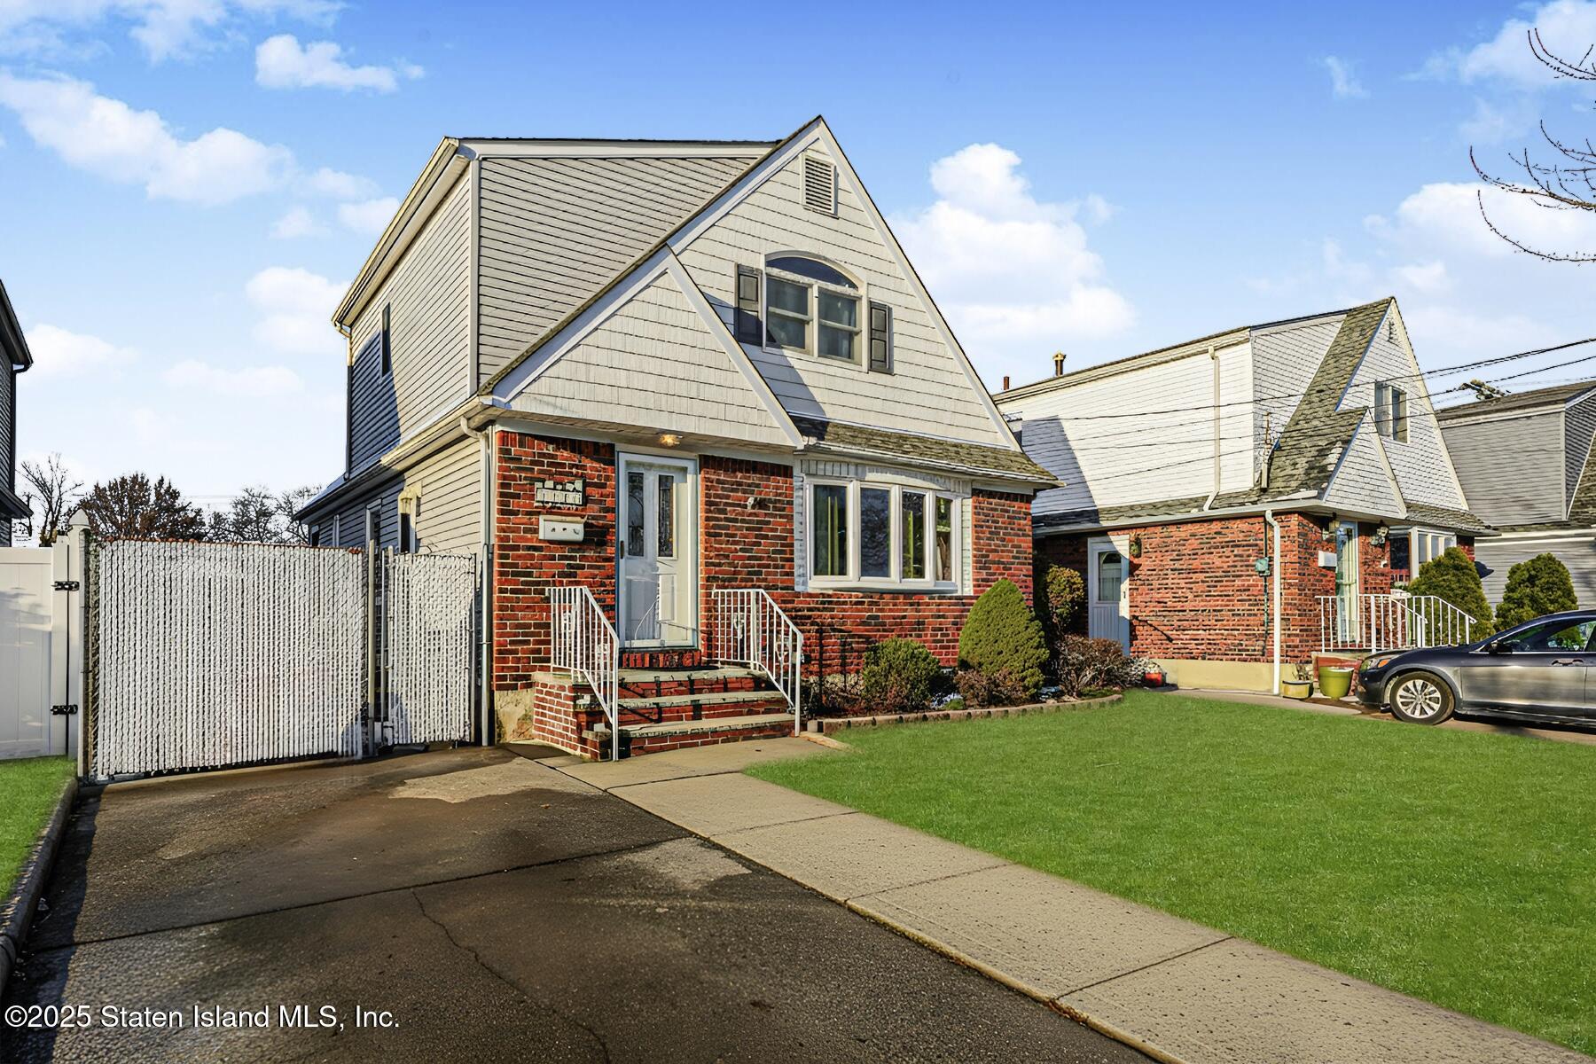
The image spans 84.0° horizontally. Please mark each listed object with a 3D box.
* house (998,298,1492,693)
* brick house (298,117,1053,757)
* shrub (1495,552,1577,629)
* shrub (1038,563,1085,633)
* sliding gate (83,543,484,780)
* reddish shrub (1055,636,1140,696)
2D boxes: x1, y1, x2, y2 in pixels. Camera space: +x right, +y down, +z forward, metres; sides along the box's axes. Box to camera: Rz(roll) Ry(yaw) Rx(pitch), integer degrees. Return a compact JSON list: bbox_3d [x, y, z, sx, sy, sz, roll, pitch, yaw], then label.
[{"bbox_3d":[8.100,-0.250,21.400,8.200,7.100,12.800,3,-5,-36],"label":"house"},{"bbox_3d":[-3.000,-0.850,14.900,8.200,7.100,13.000,3,-5,-36],"label":"brick house"},{"bbox_3d":[14.700,1.500,17.700,1.600,2.200,1.600,3,-5,-36],"label":"shrub"},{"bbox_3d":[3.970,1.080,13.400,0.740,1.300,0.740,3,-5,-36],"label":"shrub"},{"bbox_3d":[-4.270,1.040,7.650,2.920,1.820,0.120,3,-5,-36],"label":"sliding gate"},{"bbox_3d":[4.330,1.950,12.800,1.220,0.920,1.100,3,-5,-36],"label":"reddish shrub"}]

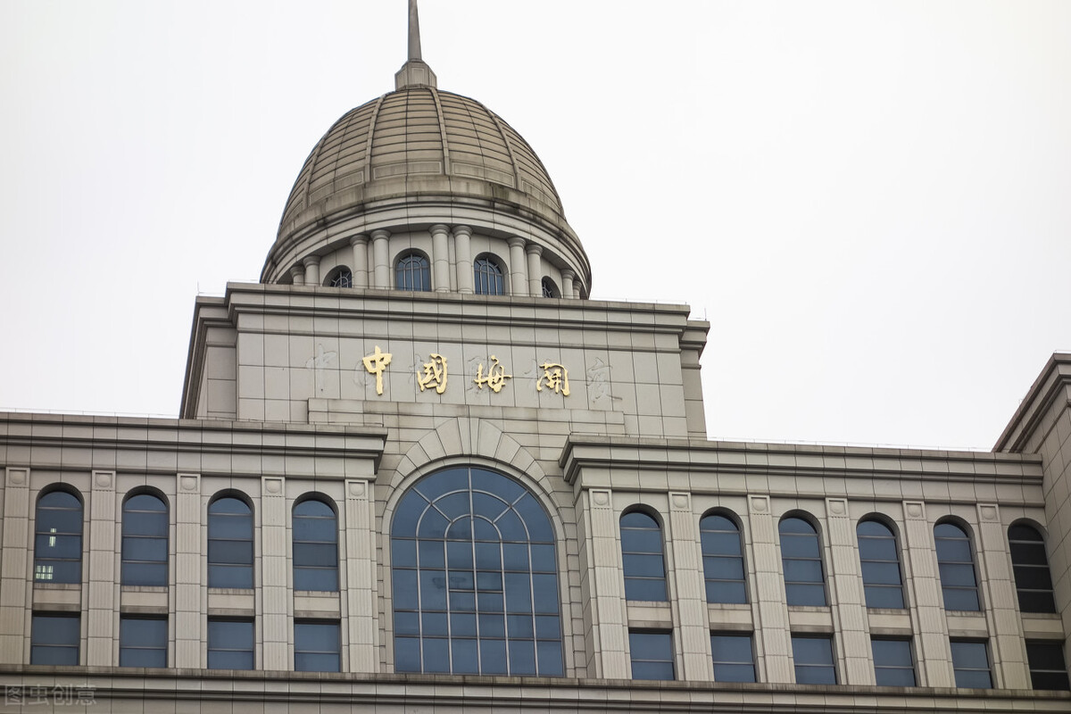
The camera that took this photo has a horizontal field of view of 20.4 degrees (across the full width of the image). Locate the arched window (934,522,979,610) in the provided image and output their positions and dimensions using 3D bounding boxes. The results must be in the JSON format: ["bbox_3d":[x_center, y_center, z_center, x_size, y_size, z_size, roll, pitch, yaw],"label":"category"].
[{"bbox_3d":[17.155,8.648,122.021,1.782,4.042,0.165,3,-30,-11],"label":"arched window"}]

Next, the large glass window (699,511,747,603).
[{"bbox_3d":[7.353,7.882,116.239,1.649,3.872,0.250,3,-32,-11],"label":"large glass window"}]

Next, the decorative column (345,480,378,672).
[{"bbox_3d":[-6.786,8.448,114.061,0.910,8.174,0.350,3,-30,-11],"label":"decorative column"}]

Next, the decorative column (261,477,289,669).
[{"bbox_3d":[-10.119,8.372,115.216,0.957,8.321,0.264,3,-30,-11],"label":"decorative column"}]

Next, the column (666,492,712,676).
[{"bbox_3d":[6.059,9.129,118.420,0.957,8.321,0.264,3,-30,-11],"label":"column"}]

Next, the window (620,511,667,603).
[{"bbox_3d":[4.200,7.850,117.371,1.723,3.998,0.250,3,-30,-11],"label":"window"}]

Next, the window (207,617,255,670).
[{"bbox_3d":[-11.292,10.845,110.407,1.759,2.050,0.250,3,-32,-11],"label":"window"}]

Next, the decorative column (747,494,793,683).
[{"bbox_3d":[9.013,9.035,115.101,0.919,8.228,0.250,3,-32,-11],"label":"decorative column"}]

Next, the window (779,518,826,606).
[{"bbox_3d":[10.488,8.029,116.821,1.635,3.877,0.250,3,-32,-11],"label":"window"}]

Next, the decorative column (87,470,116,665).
[{"bbox_3d":[-16.340,8.005,112.165,0.910,8.174,0.350,3,-30,-11],"label":"decorative column"}]

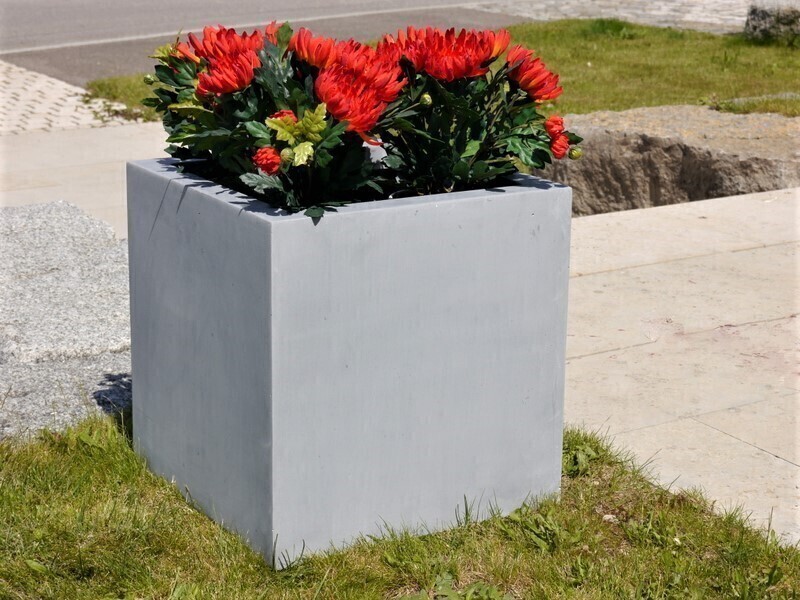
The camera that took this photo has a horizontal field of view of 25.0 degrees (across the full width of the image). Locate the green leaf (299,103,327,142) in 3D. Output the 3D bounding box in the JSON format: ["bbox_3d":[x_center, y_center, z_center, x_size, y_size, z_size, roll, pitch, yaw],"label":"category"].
[{"bbox_3d":[-0.124,-0.251,2.550,0.034,0.052,0.011,30,0,17],"label":"green leaf"}]

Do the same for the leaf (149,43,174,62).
[{"bbox_3d":[-0.365,-0.379,2.760,0.042,0.031,0.030,4,16,12],"label":"leaf"}]

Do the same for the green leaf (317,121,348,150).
[{"bbox_3d":[-0.096,-0.234,2.560,0.026,0.052,0.010,47,0,19],"label":"green leaf"}]

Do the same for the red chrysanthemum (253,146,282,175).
[{"bbox_3d":[-0.187,-0.197,2.540,0.043,0.041,0.040,2,16,5],"label":"red chrysanthemum"}]

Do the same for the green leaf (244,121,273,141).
[{"bbox_3d":[-0.203,-0.241,2.580,0.042,0.032,0.022,-1,16,-4],"label":"green leaf"}]

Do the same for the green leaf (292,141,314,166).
[{"bbox_3d":[-0.136,-0.205,2.540,0.028,0.035,0.007,11,-22,7],"label":"green leaf"}]

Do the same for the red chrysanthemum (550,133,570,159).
[{"bbox_3d":[0.243,-0.234,2.730,0.031,0.039,0.032,-5,16,-19],"label":"red chrysanthemum"}]

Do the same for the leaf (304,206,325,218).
[{"bbox_3d":[-0.119,-0.122,2.510,0.026,0.005,0.020,13,39,22],"label":"leaf"}]

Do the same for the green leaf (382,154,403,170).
[{"bbox_3d":[-0.011,-0.204,2.675,0.034,0.007,0.025,7,59,-11],"label":"green leaf"}]

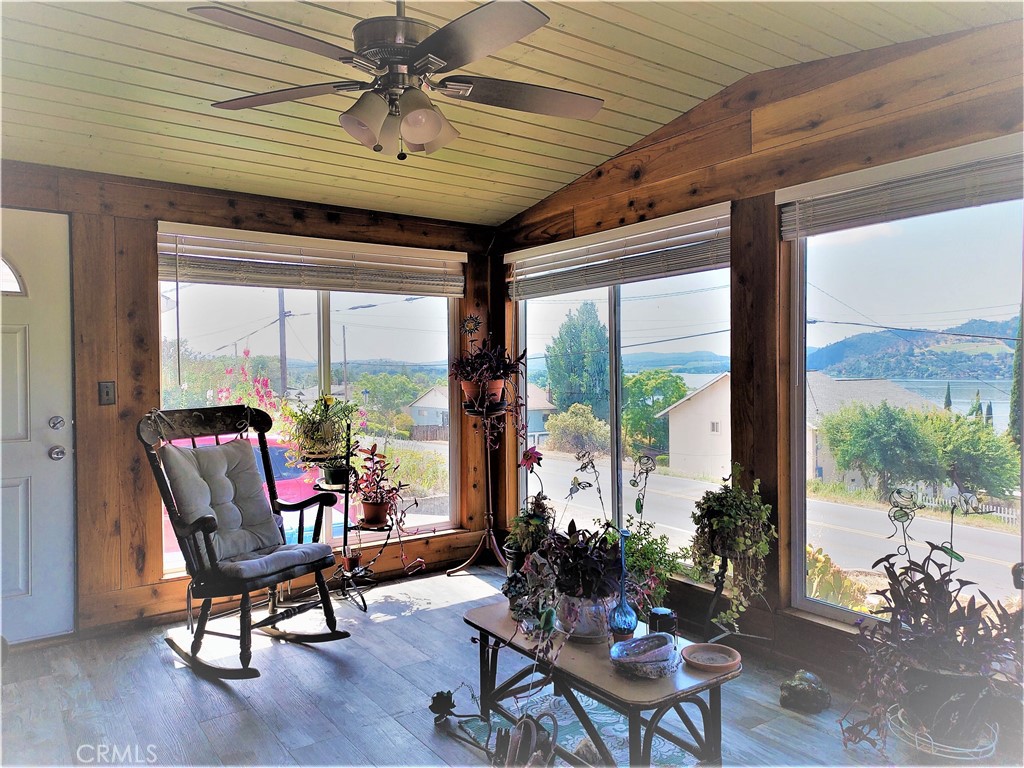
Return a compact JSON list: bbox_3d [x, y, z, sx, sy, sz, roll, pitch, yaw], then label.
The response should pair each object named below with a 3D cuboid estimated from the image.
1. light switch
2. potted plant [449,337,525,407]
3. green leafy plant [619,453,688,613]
[{"bbox_3d":[-1.999,0.049,3.509,0.072,0.117,0.018,-1,1,-35],"label":"light switch"},{"bbox_3d":[-0.157,-0.067,4.540,0.460,0.450,0.410,0,1,-2],"label":"potted plant"},{"bbox_3d":[0.586,0.699,2.980,0.350,0.800,0.340,0,1,0],"label":"green leafy plant"}]

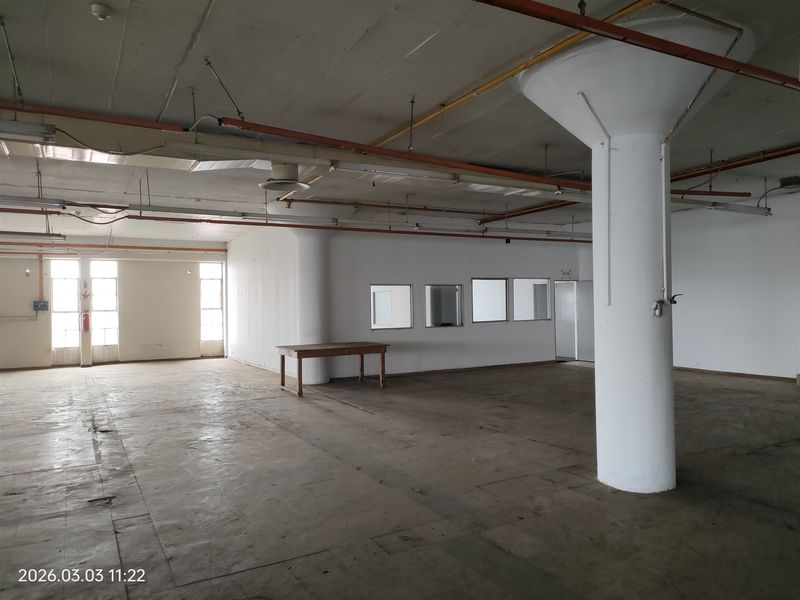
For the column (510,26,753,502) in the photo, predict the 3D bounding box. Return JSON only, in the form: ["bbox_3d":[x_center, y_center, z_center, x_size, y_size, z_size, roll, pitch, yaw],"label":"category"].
[{"bbox_3d":[2.005,-0.228,4.978,1.860,3.570,1.860,-1,0,-30],"label":"column"}]

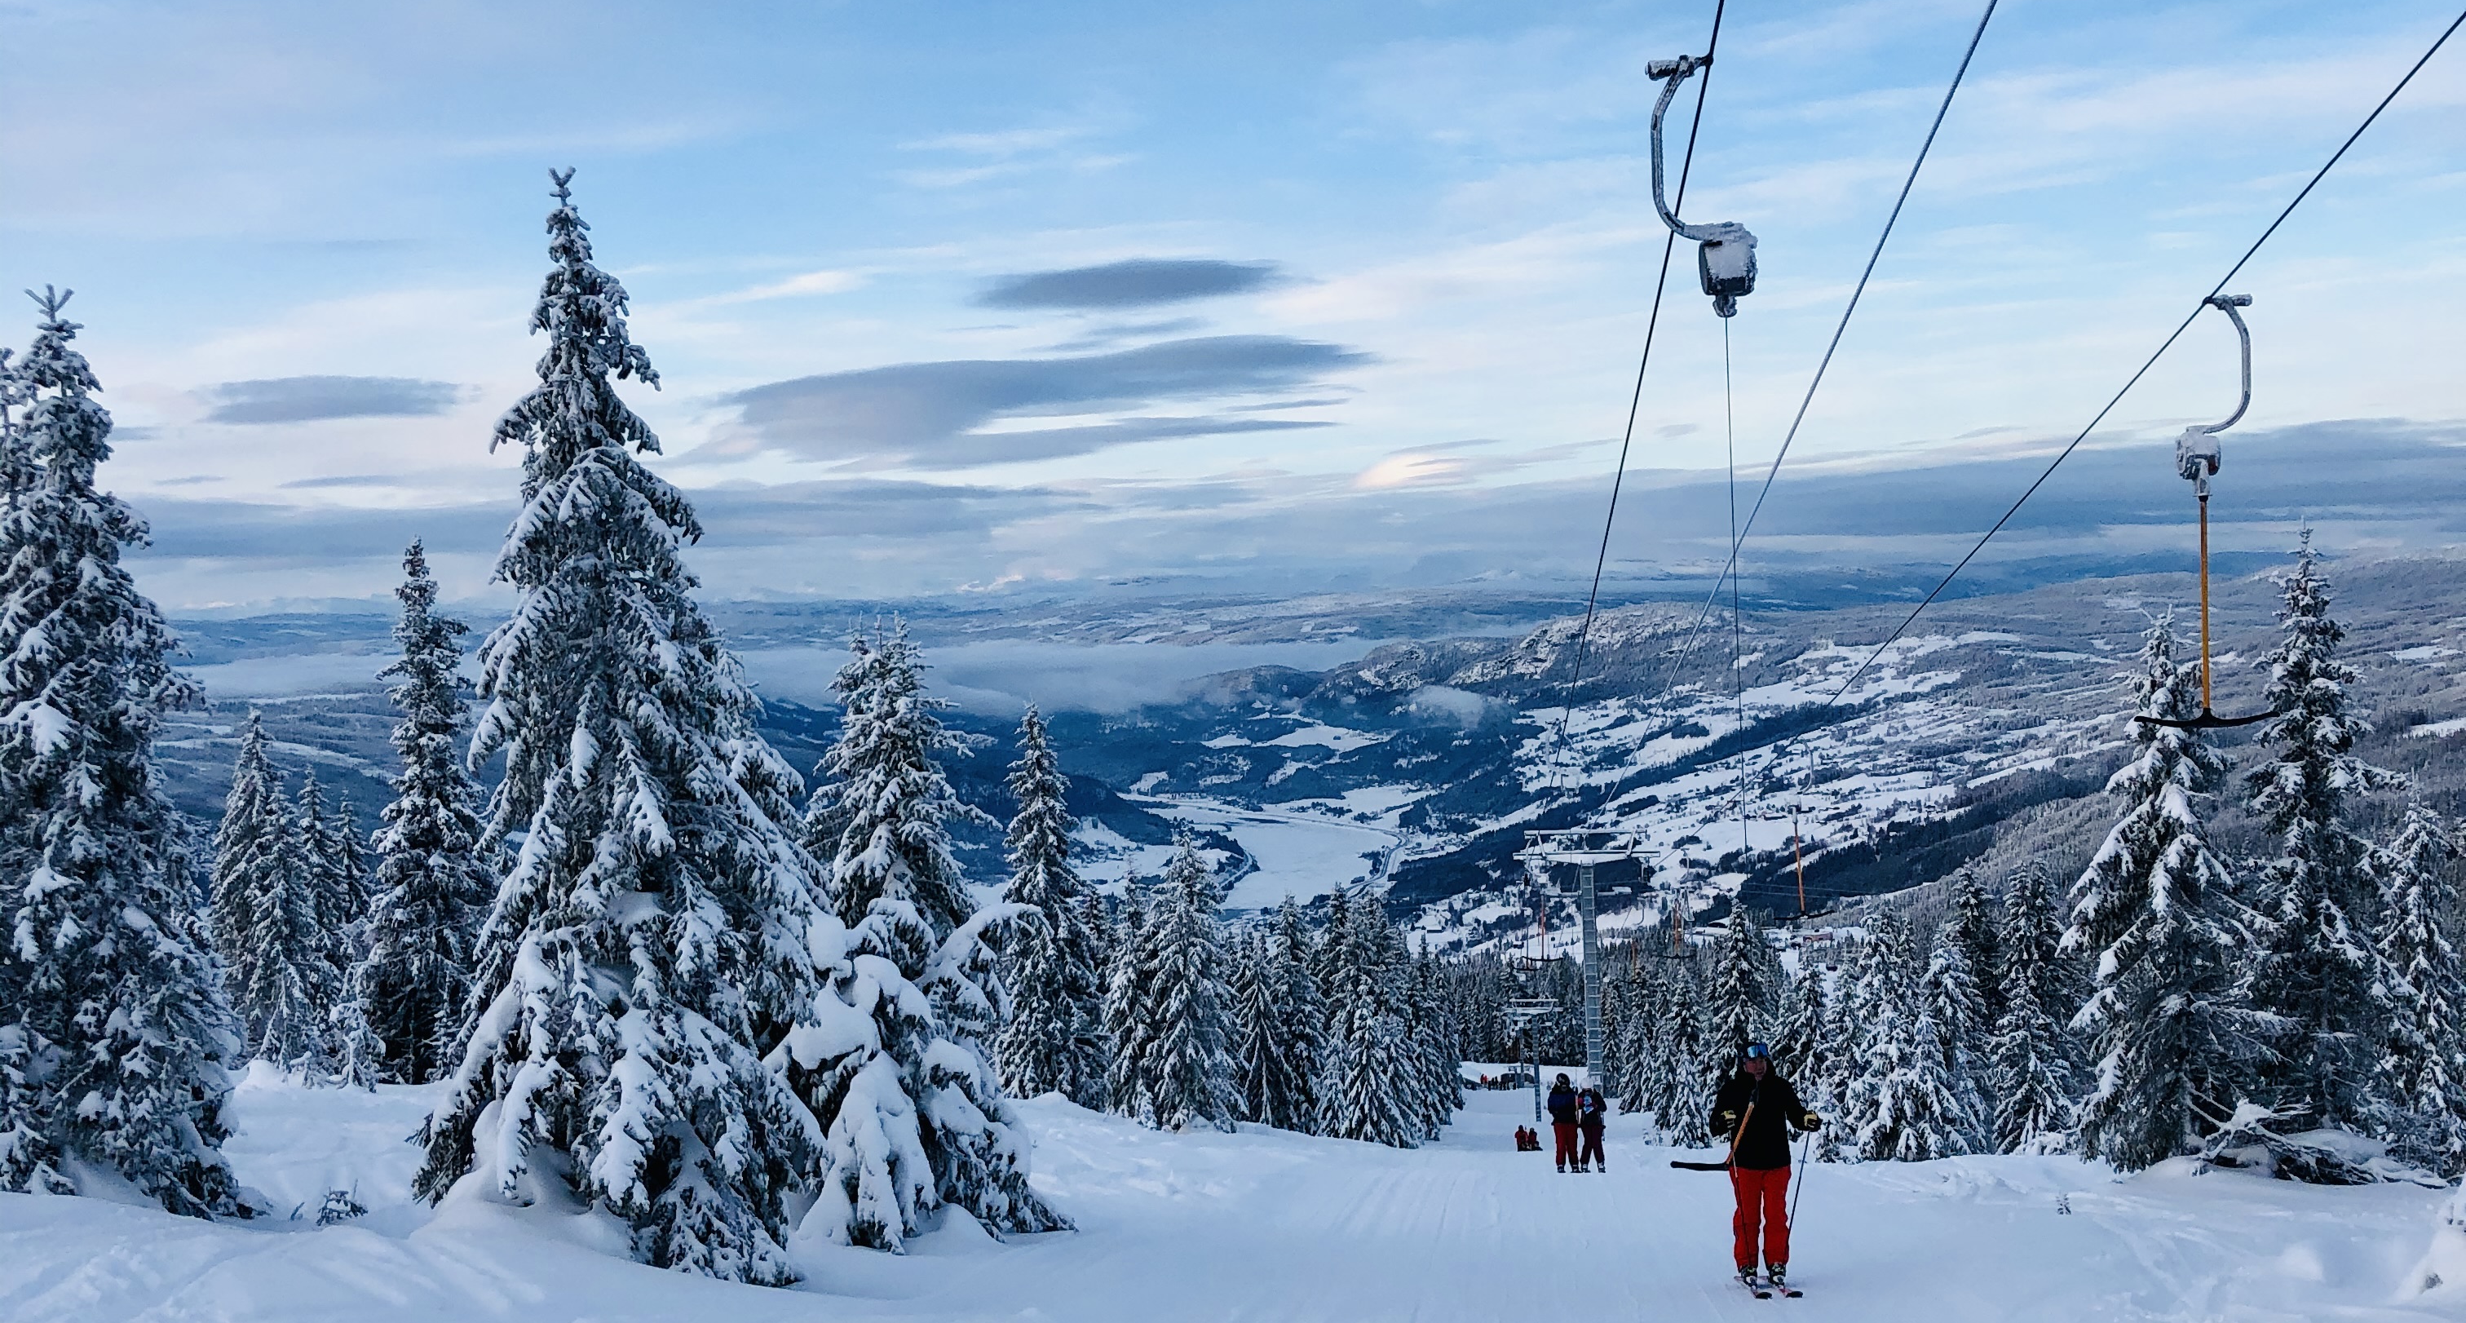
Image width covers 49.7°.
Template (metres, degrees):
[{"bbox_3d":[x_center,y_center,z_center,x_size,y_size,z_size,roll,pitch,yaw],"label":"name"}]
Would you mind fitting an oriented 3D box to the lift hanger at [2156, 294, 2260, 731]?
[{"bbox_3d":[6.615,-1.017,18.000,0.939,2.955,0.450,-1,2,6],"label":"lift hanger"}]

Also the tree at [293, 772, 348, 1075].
[{"bbox_3d":[-15.150,4.377,44.000,1.190,5.057,1.190,-1,2,0],"label":"tree"}]

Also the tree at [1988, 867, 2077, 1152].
[{"bbox_3d":[12.895,5.648,43.000,1.495,4.610,1.495,-1,2,0],"label":"tree"}]

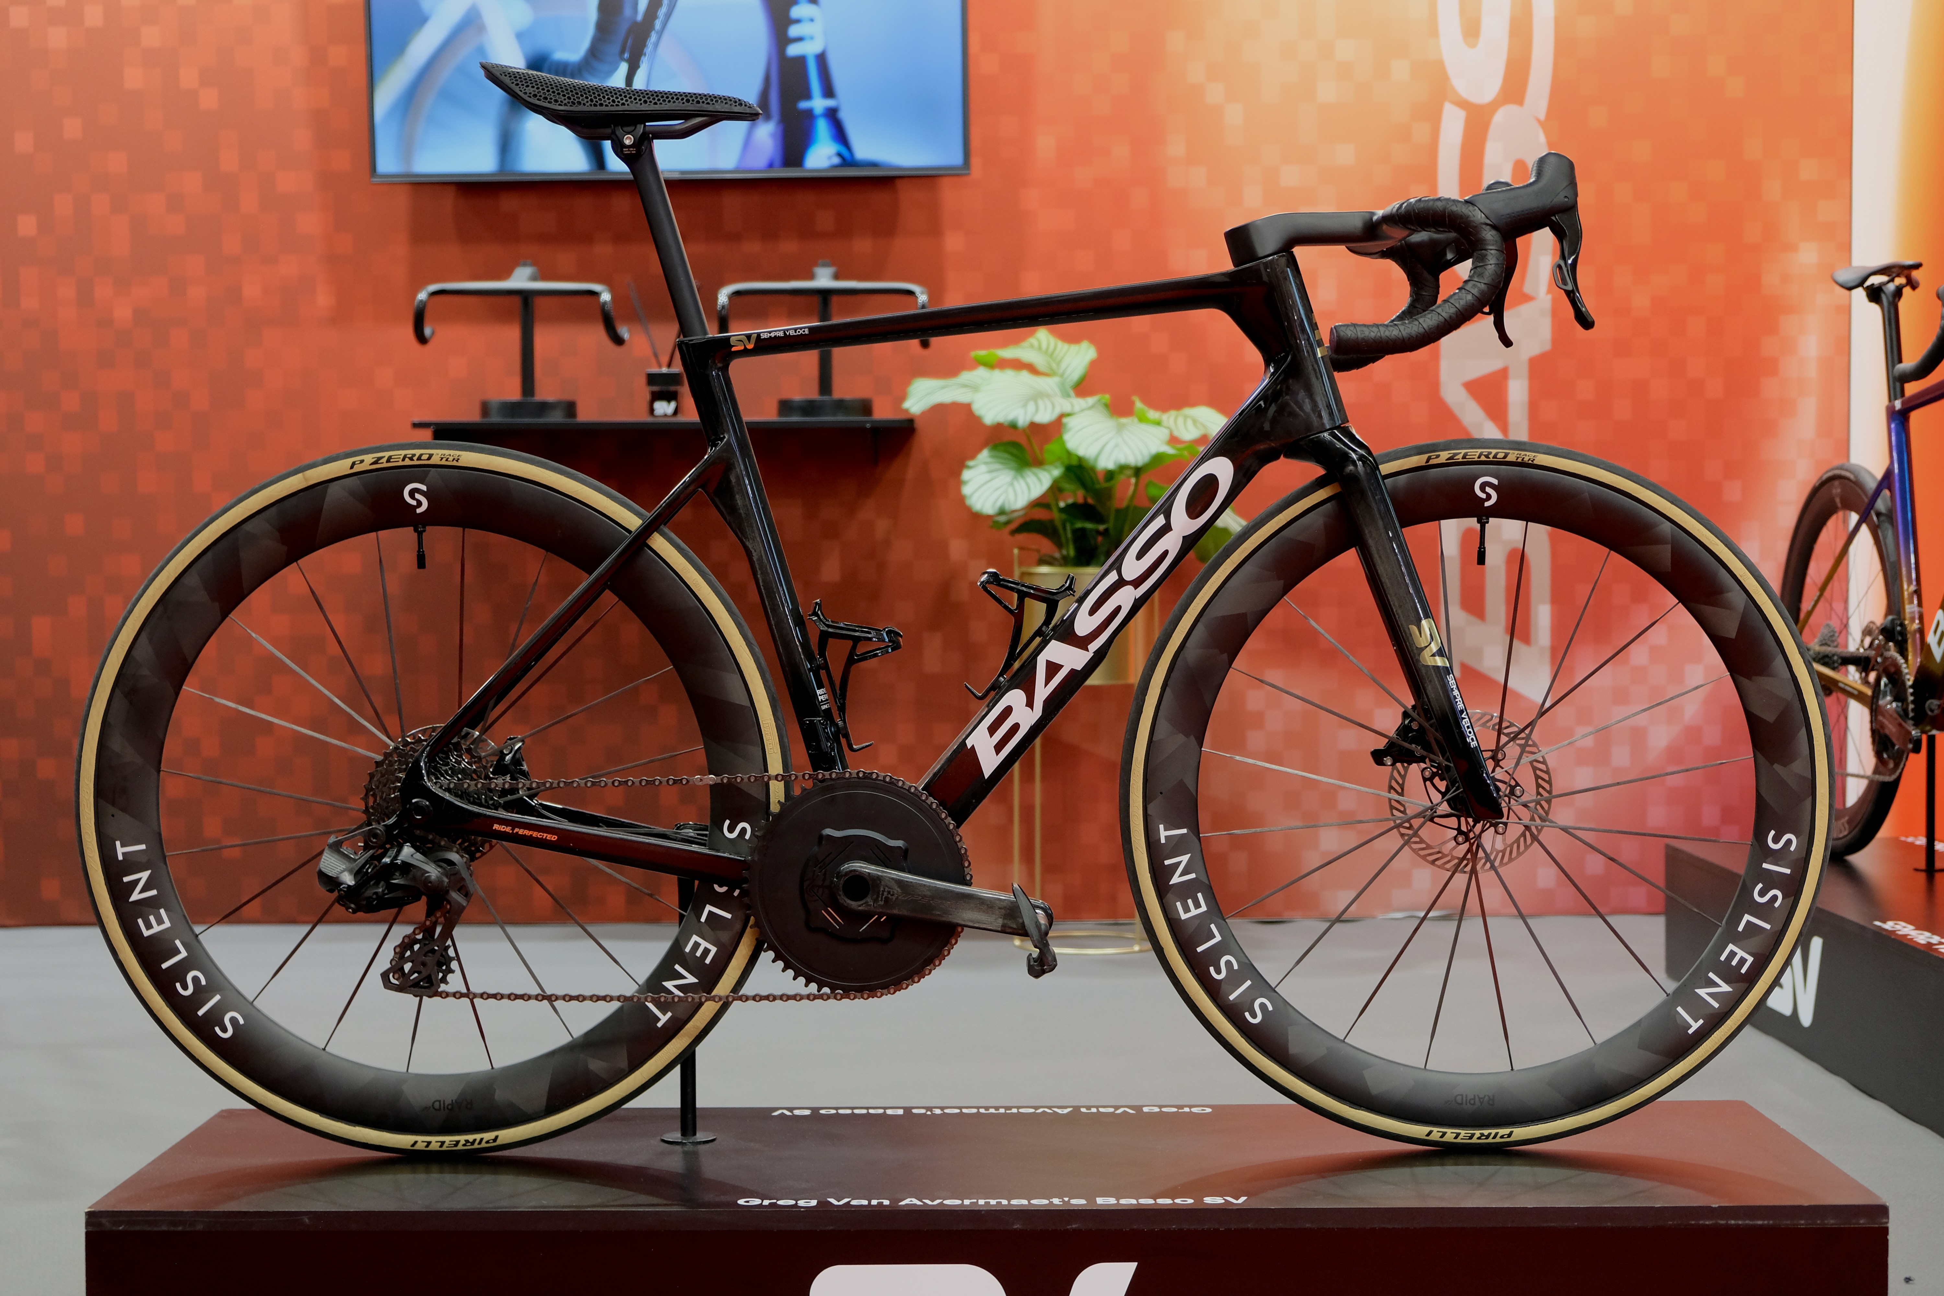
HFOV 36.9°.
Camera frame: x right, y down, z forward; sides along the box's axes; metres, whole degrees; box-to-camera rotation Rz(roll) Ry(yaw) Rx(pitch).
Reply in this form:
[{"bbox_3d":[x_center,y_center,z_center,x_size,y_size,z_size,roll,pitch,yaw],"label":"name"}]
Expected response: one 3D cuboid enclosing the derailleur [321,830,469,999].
[{"bbox_3d":[-0.534,0.244,2.700,0.145,0.157,0.068,0,3,0],"label":"derailleur"}]

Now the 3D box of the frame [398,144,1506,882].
[{"bbox_3d":[-0.018,-0.120,2.757,1.027,0.707,0.150,0,3,0],"label":"frame"}]

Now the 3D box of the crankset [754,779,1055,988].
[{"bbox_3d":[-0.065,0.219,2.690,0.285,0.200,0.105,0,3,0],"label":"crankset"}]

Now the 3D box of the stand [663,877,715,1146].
[{"bbox_3d":[-0.274,0.341,2.820,0.054,0.275,0.054,0,2,0],"label":"stand"}]

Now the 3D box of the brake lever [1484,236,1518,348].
[{"bbox_3d":[0.530,-0.355,2.915,0.041,0.110,0.035,0,3,0],"label":"brake lever"}]

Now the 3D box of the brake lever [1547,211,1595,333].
[{"bbox_3d":[0.530,-0.335,2.576,0.043,0.108,0.035,0,3,0],"label":"brake lever"}]

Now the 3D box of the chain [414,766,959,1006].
[{"bbox_3d":[-0.269,0.223,2.721,0.530,0.222,0.028,0,3,0],"label":"chain"}]

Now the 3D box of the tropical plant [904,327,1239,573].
[{"bbox_3d":[0.203,-0.396,5.800,0.680,0.480,0.560,0,2,0],"label":"tropical plant"}]

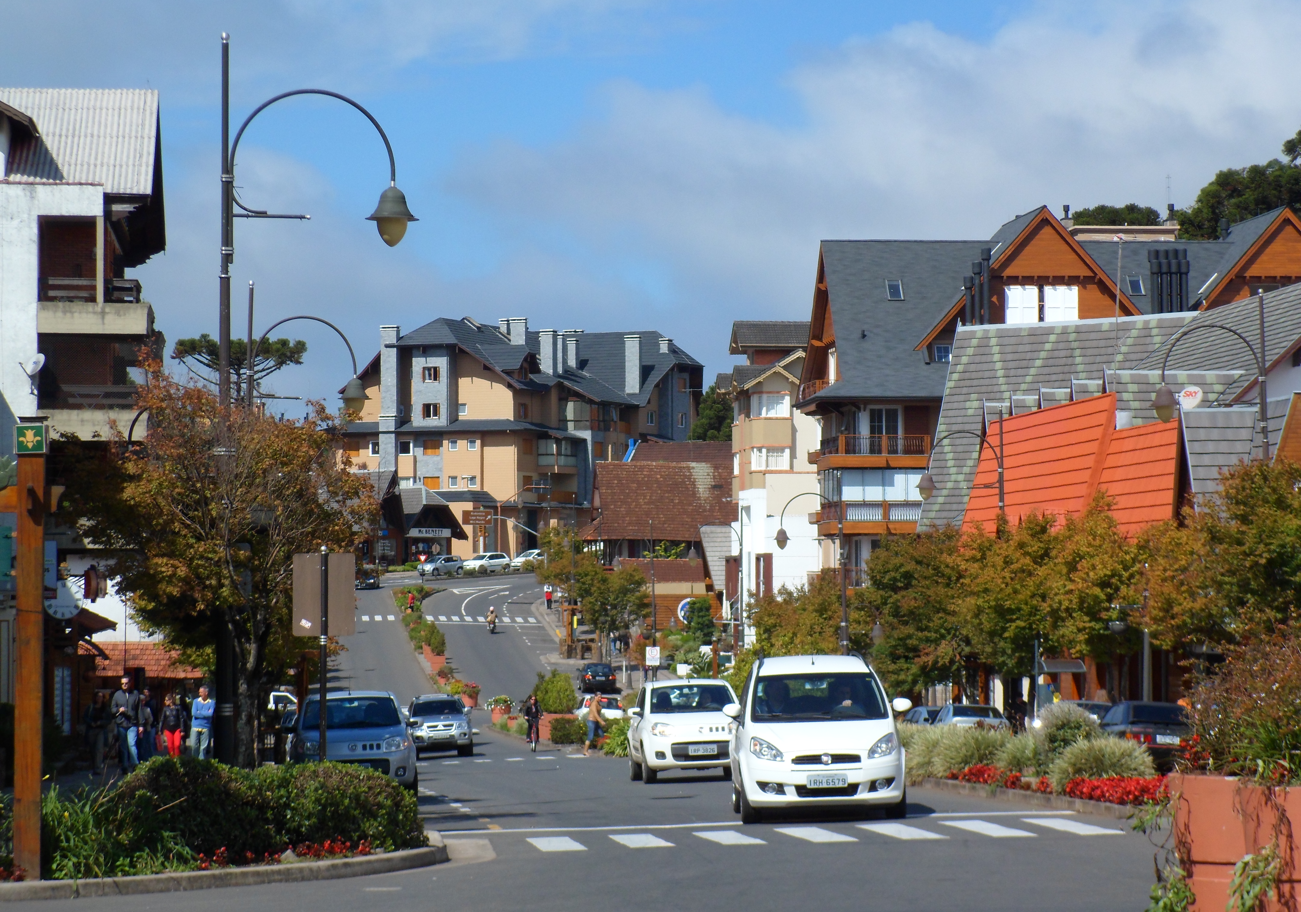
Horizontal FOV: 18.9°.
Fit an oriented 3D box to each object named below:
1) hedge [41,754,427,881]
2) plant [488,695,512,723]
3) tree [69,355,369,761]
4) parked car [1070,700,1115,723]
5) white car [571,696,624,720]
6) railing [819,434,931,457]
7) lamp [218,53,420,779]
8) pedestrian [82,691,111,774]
[{"bbox_3d":[-3.450,2.900,31.800,2.950,0.870,1.700,1,-3,-14],"label":"hedge"},{"bbox_3d":[-6.140,10.400,160.000,1.150,1.150,1.150,0,-2,0],"label":"plant"},{"bbox_3d":[-5.550,1.460,50.500,4.000,5.400,3.900,0,-2,0],"label":"tree"},{"bbox_3d":[8.630,5.730,80.000,1.680,1.470,4.000,0,-2,-2],"label":"parked car"},{"bbox_3d":[-2.160,10.930,166.000,1.700,1.480,3.950,0,-2,-7],"label":"white car"},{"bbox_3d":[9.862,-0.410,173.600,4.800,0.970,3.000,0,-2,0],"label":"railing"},{"bbox_3d":[-4.450,-0.550,52.200,2.720,10.100,0.700,0,-3,-7],"label":"lamp"},{"bbox_3d":[-10.120,5.070,71.500,0.520,1.550,0.400,0,-3,-3],"label":"pedestrian"}]

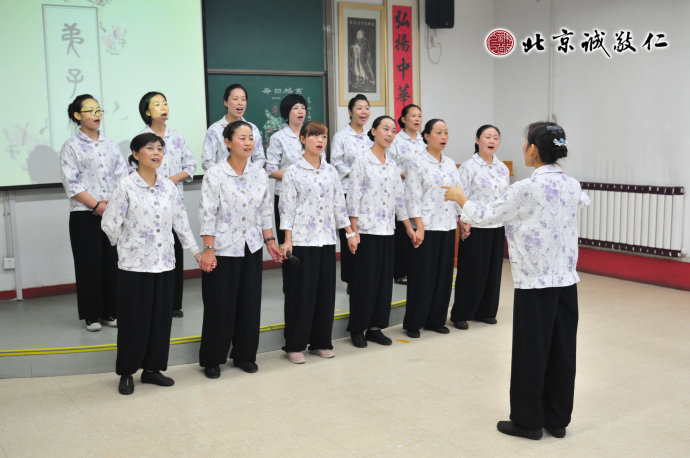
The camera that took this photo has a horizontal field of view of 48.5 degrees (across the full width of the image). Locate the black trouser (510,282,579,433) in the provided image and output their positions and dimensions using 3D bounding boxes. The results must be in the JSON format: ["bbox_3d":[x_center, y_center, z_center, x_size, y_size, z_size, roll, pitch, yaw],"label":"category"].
[{"bbox_3d":[1.004,0.604,3.853,0.360,0.800,0.270,-6,8,-31],"label":"black trouser"}]

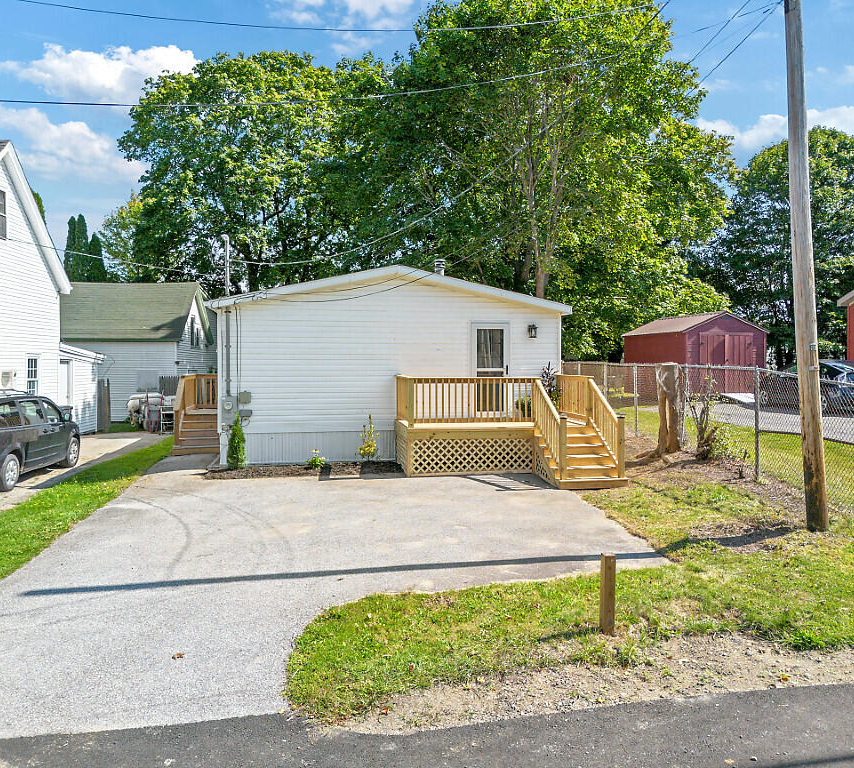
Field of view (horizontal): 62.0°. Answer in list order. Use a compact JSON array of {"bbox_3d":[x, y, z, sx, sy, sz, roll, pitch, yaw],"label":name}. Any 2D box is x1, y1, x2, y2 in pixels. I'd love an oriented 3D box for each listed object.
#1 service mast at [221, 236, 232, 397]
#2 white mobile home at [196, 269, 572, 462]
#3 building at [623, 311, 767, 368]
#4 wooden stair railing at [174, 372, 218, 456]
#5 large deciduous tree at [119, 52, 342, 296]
[{"bbox_3d":[-4.127,-1.370,14.628,0.170,3.480,0.150,0,1,-9],"label":"service mast"},{"bbox_3d":[-1.640,-0.558,21.280,7.820,4.160,12.500,0,1,-9],"label":"white mobile home"},{"bbox_3d":[9.216,-0.977,24.688,3.030,2.950,4.050,0,1,-13],"label":"building"},{"bbox_3d":[-5.436,0.706,17.636,1.250,1.840,2.700,0,1,-9],"label":"wooden stair railing"},{"bbox_3d":[-9.055,-7.083,32.831,10.690,16.640,11.000,0,1,-9],"label":"large deciduous tree"}]

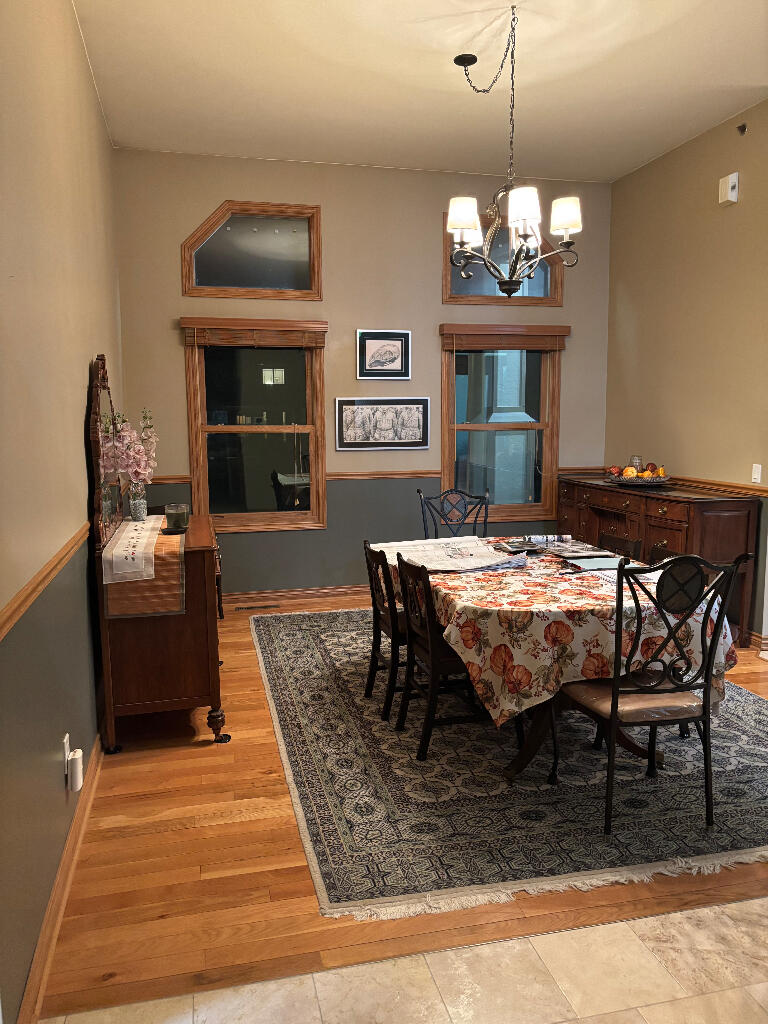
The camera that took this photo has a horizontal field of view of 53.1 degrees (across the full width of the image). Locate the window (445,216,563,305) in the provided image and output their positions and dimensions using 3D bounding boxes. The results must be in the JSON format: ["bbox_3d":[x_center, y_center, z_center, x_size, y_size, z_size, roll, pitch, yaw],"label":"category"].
[{"bbox_3d":[0.957,-2.001,6.132,1.021,0.686,0.070,-2,8,-13],"label":"window"}]

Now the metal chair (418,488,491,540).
[{"bbox_3d":[0.481,0.331,4.891,0.490,1.015,0.530,-1,8,-5],"label":"metal chair"}]

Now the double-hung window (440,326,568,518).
[{"bbox_3d":[0.968,-0.700,6.286,1.080,1.593,0.120,-2,8,-13],"label":"double-hung window"}]

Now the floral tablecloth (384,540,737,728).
[{"bbox_3d":[0.693,0.467,3.664,1.240,0.445,1.640,-2,8,-13],"label":"floral tablecloth"}]

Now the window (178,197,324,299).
[{"bbox_3d":[-0.969,-1.945,5.717,1.034,0.697,0.060,-2,8,-13],"label":"window"}]

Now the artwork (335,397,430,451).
[{"bbox_3d":[0.004,-0.695,6.119,0.766,0.418,0.025,-2,8,-13],"label":"artwork"}]

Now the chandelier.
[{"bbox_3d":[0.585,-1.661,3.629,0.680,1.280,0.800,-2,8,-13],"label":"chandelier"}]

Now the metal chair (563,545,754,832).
[{"bbox_3d":[0.953,0.609,2.822,0.490,1.015,0.530,-2,8,-10],"label":"metal chair"}]

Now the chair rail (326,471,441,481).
[{"bbox_3d":[0.011,-0.290,6.175,0.950,0.058,0.025,-2,8,-13],"label":"chair rail"}]

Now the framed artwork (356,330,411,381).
[{"bbox_3d":[0.006,-1.218,5.987,0.432,0.379,0.025,-2,8,-13],"label":"framed artwork"}]

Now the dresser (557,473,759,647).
[{"bbox_3d":[1.878,0.277,5.563,0.490,0.945,1.780,-2,8,-13],"label":"dresser"}]

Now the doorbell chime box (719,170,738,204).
[{"bbox_3d":[2.269,-2.126,5.076,0.050,0.190,0.132,-2,7,-14],"label":"doorbell chime box"}]

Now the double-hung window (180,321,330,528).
[{"bbox_3d":[-0.953,-0.631,5.834,1.087,1.592,0.120,-2,8,-13],"label":"double-hung window"}]

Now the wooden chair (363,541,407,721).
[{"bbox_3d":[0.155,0.569,3.865,0.500,0.830,0.430,-2,8,-13],"label":"wooden chair"}]

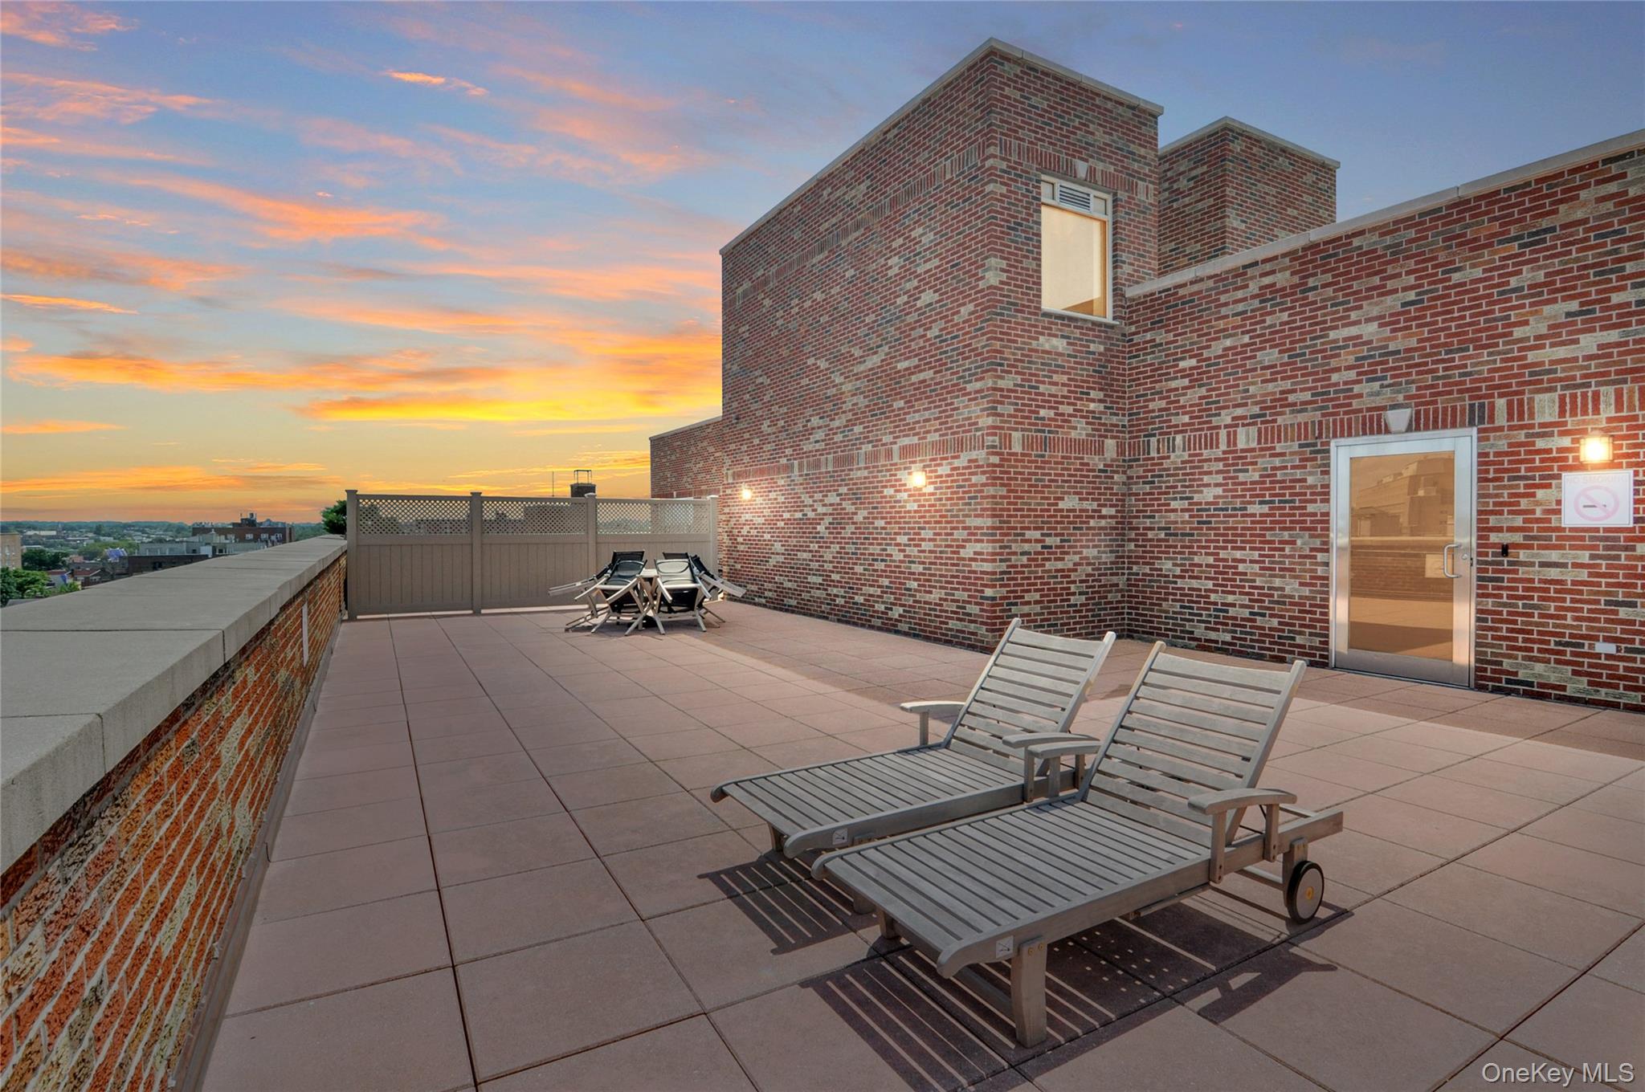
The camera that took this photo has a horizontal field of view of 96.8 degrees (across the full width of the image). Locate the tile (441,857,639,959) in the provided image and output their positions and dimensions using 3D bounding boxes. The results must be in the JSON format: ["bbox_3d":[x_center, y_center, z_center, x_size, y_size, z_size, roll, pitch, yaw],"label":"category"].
[{"bbox_3d":[-1.081,1.385,2.778,0.612,0.040,0.590,-1,2,-30],"label":"tile"}]

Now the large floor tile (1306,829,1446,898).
[{"bbox_3d":[2.270,1.365,3.211,0.608,0.040,0.583,-1,2,-30],"label":"large floor tile"}]

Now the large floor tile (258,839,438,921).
[{"bbox_3d":[-1.930,1.378,3.011,0.612,0.040,0.590,-1,2,-30],"label":"large floor tile"}]

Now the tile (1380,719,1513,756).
[{"bbox_3d":[4.147,1.308,4.871,0.607,0.040,0.580,-1,2,-31],"label":"tile"}]

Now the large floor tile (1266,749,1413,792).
[{"bbox_3d":[3.055,1.329,4.280,0.608,0.040,0.583,-1,2,-30],"label":"large floor tile"}]

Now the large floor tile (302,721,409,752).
[{"bbox_3d":[-3.147,1.318,4.961,0.612,0.040,0.590,-1,2,-30],"label":"large floor tile"}]

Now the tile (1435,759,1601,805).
[{"bbox_3d":[3.932,1.343,4.134,0.612,0.040,0.590,-1,2,-30],"label":"tile"}]

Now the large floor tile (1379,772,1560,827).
[{"bbox_3d":[3.382,1.353,3.836,0.612,0.040,0.590,-1,2,-30],"label":"large floor tile"}]

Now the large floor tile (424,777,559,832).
[{"bbox_3d":[-1.699,1.355,3.772,0.612,0.040,0.590,-1,2,-30],"label":"large floor tile"}]

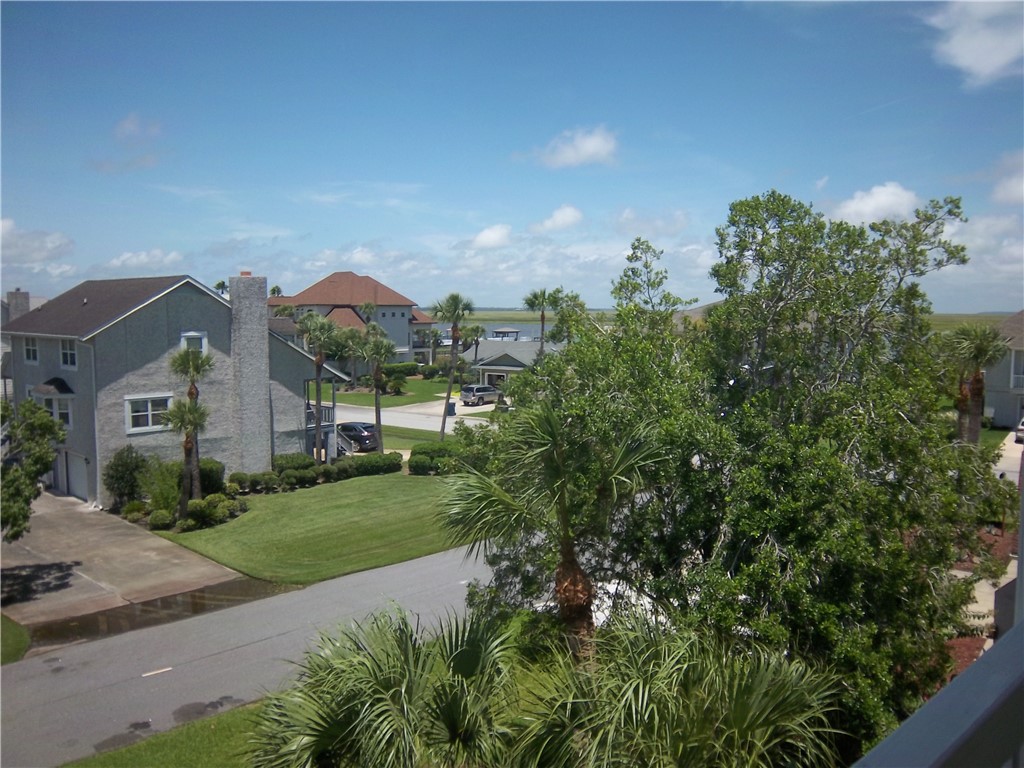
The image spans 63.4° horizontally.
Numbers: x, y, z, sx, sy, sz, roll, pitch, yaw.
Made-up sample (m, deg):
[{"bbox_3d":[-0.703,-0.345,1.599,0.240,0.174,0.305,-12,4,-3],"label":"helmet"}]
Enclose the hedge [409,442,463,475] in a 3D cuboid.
[{"bbox_3d":[-4.089,4.177,45.662,2.800,1.300,2.000,0,5,-1],"label":"hedge"}]

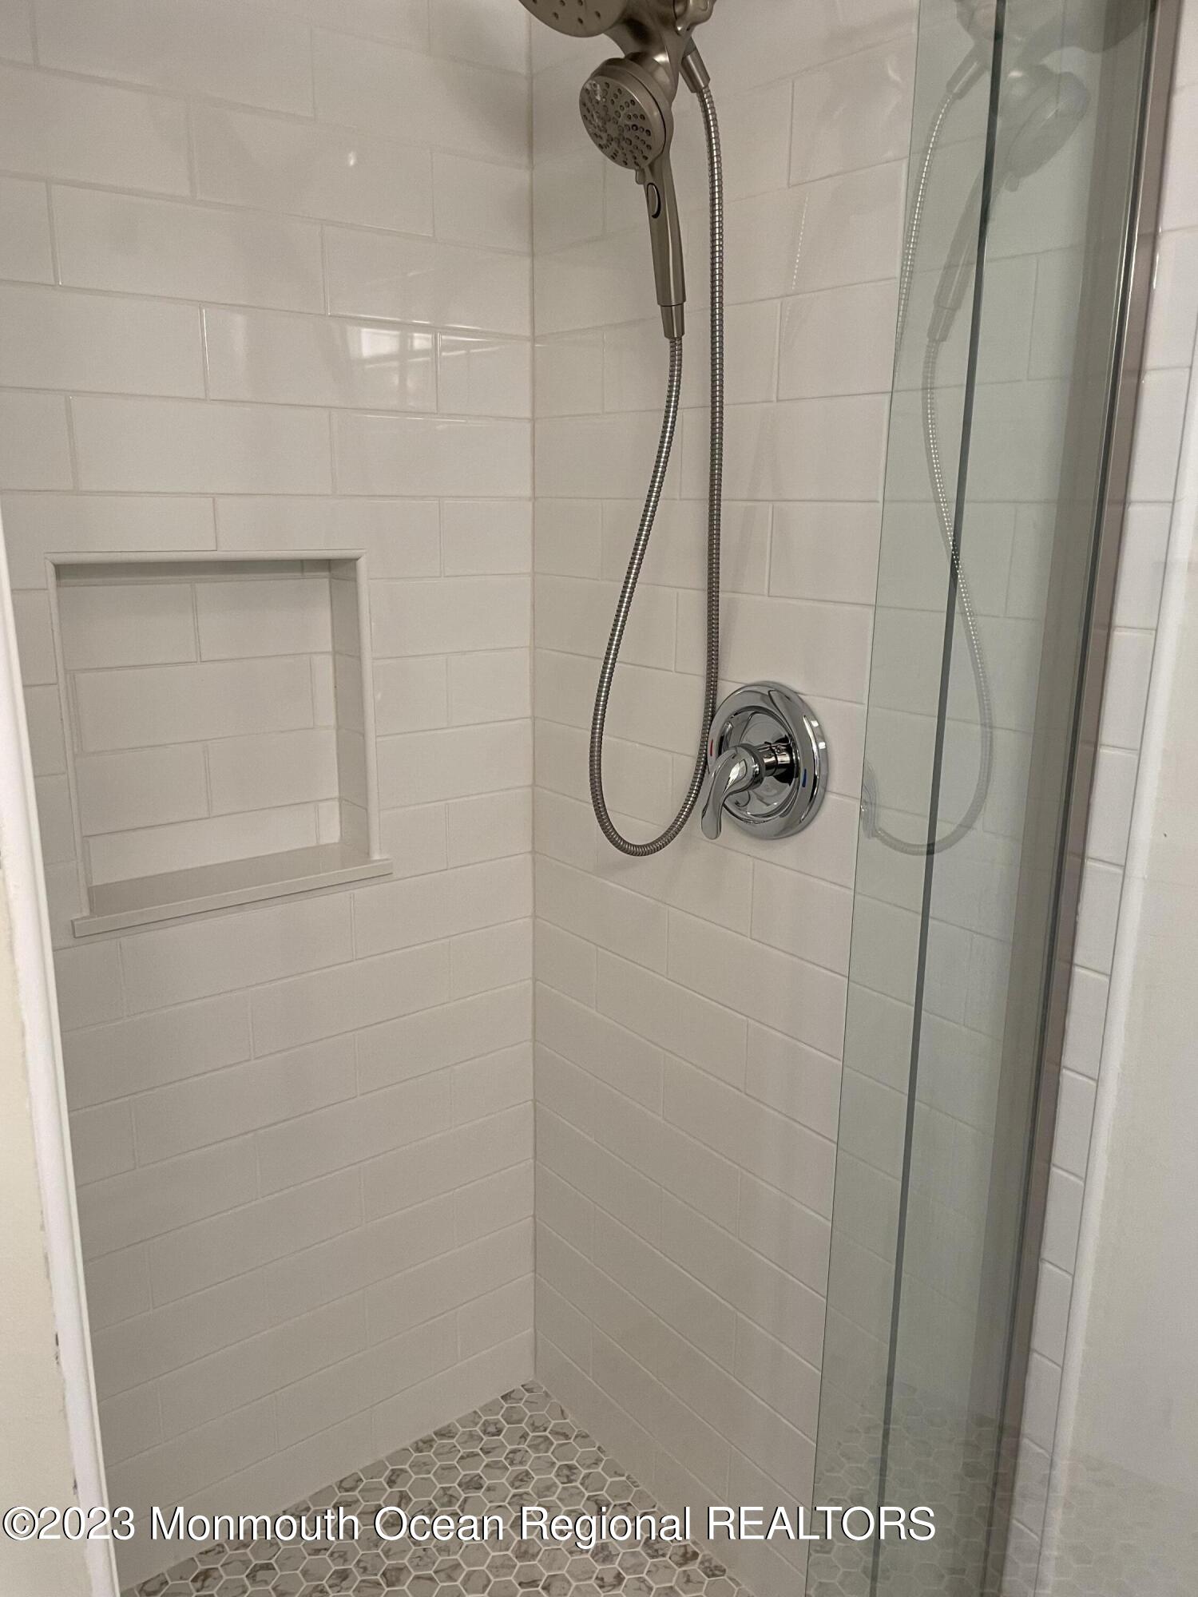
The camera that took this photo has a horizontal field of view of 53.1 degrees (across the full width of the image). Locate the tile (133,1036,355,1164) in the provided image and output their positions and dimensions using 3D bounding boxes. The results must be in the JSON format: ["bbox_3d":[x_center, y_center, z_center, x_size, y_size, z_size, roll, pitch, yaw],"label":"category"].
[{"bbox_3d":[-0.461,0.395,1.593,0.301,0.100,0.009,-10,18,-37],"label":"tile"}]

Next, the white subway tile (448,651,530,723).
[{"bbox_3d":[-0.155,-0.162,1.699,0.150,0.102,0.009,-10,18,-37],"label":"white subway tile"}]

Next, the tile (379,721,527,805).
[{"bbox_3d":[-0.197,-0.054,1.693,0.255,0.102,0.009,-10,18,-37],"label":"tile"}]

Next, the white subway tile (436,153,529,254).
[{"bbox_3d":[-0.148,-0.764,1.545,0.150,0.102,0.009,-10,18,-37],"label":"white subway tile"}]

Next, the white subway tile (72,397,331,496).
[{"bbox_3d":[-0.453,-0.408,1.394,0.303,0.102,0.009,-10,18,-37],"label":"white subway tile"}]

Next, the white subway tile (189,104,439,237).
[{"bbox_3d":[-0.326,-0.724,1.395,0.301,0.101,0.010,-10,18,-37],"label":"white subway tile"}]

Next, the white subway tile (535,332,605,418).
[{"bbox_3d":[-0.039,-0.555,1.577,0.009,0.100,0.151,-10,18,-37],"label":"white subway tile"}]

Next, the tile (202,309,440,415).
[{"bbox_3d":[-0.328,-0.525,1.446,0.301,0.101,0.010,-10,18,-37],"label":"tile"}]

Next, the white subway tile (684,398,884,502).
[{"bbox_3d":[0.196,-0.378,1.312,0.009,0.100,0.301,-10,18,-37],"label":"white subway tile"}]

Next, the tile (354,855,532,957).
[{"bbox_3d":[-0.220,0.150,1.713,0.292,0.101,0.010,-10,18,-37],"label":"tile"}]

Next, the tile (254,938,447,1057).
[{"bbox_3d":[-0.337,0.271,1.651,0.301,0.101,0.010,-10,18,-37],"label":"tile"}]

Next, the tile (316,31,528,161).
[{"bbox_3d":[-0.209,-0.848,1.457,0.292,0.104,0.010,-10,18,-37],"label":"tile"}]

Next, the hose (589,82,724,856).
[{"bbox_3d":[0.068,-0.326,1.330,0.147,0.826,0.064,1,14,0],"label":"hose"}]

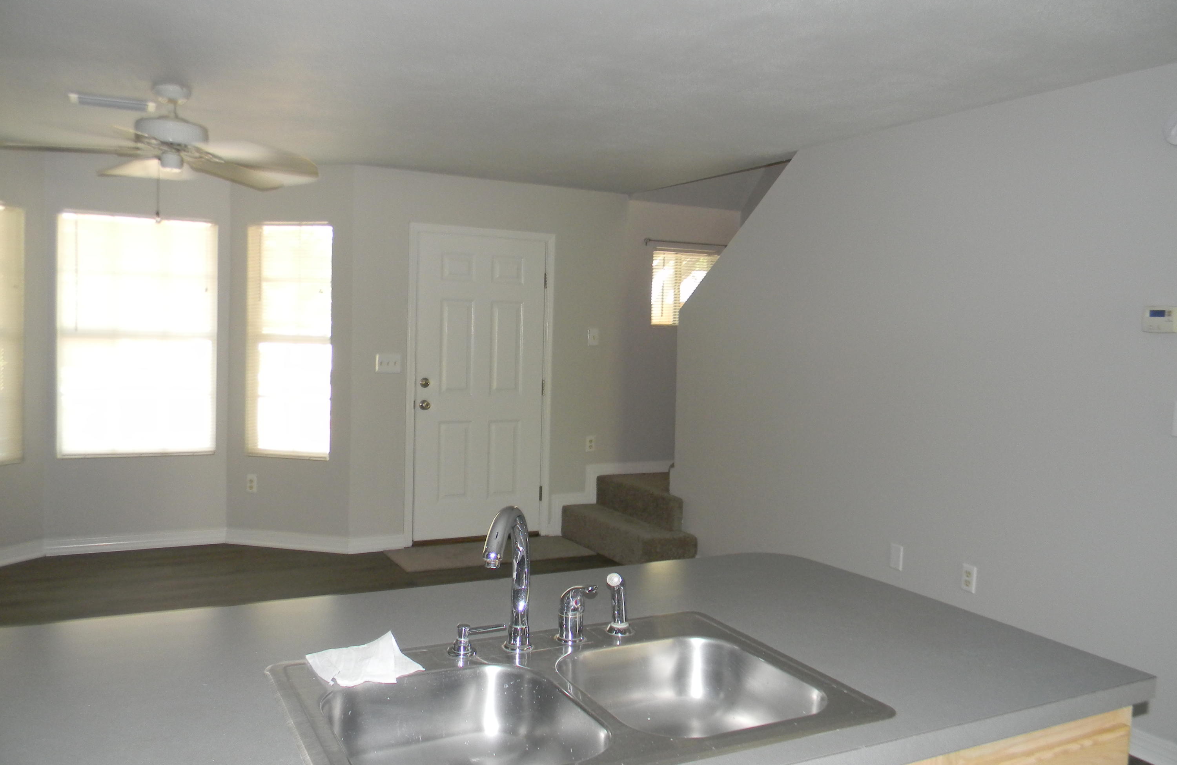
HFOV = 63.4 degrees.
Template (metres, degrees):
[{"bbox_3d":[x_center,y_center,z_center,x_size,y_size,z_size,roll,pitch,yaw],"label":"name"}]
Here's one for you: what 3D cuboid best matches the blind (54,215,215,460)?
[{"bbox_3d":[-2.828,-0.283,5.998,0.905,1.495,0.040,0,4,-28],"label":"blind"}]

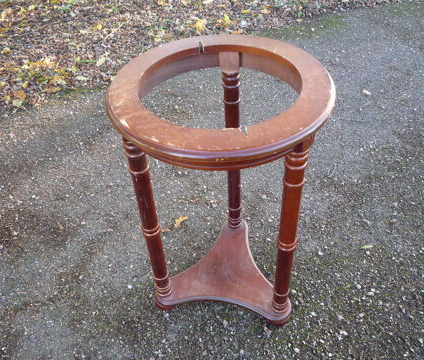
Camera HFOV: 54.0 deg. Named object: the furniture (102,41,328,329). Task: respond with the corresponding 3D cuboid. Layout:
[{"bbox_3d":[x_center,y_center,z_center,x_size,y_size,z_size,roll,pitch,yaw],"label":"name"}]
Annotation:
[{"bbox_3d":[0.033,0.070,1.178,0.494,0.787,0.494,5,44,9],"label":"furniture"}]

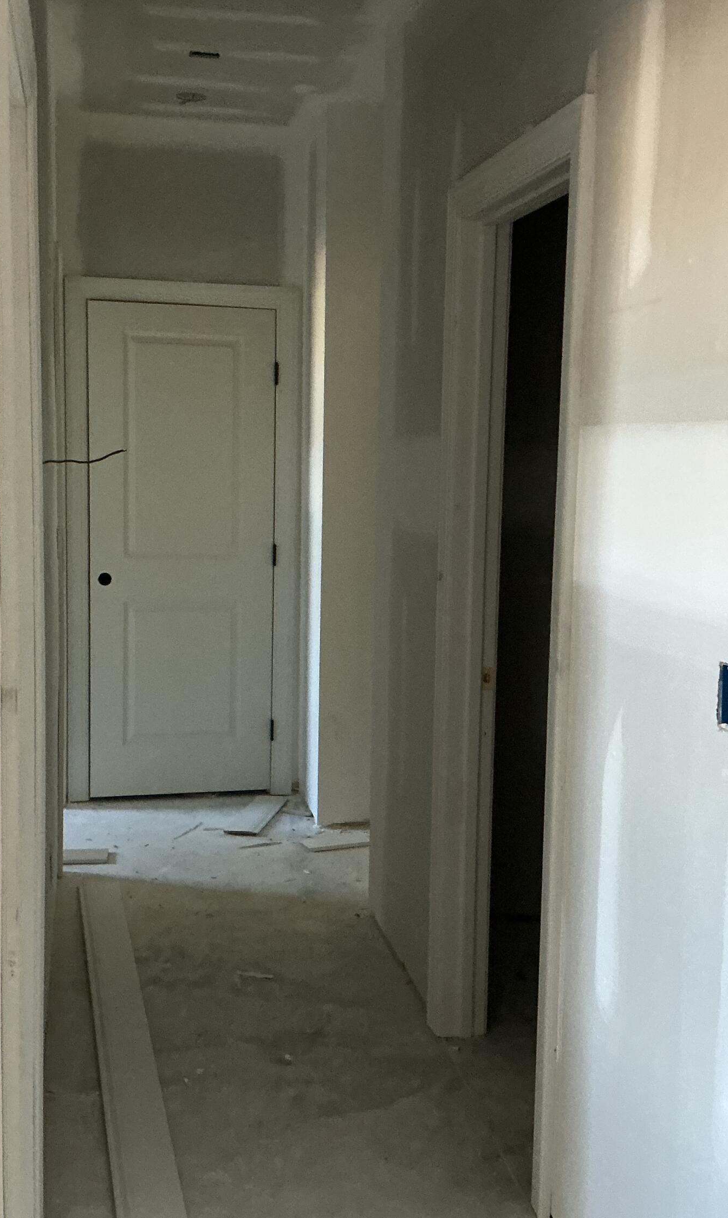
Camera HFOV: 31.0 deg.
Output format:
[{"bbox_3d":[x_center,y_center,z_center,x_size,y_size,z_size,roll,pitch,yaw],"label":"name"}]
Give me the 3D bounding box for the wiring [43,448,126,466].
[{"bbox_3d":[-0.620,-0.335,2.896,0.190,0.034,0.022,0,7,-12],"label":"wiring"}]

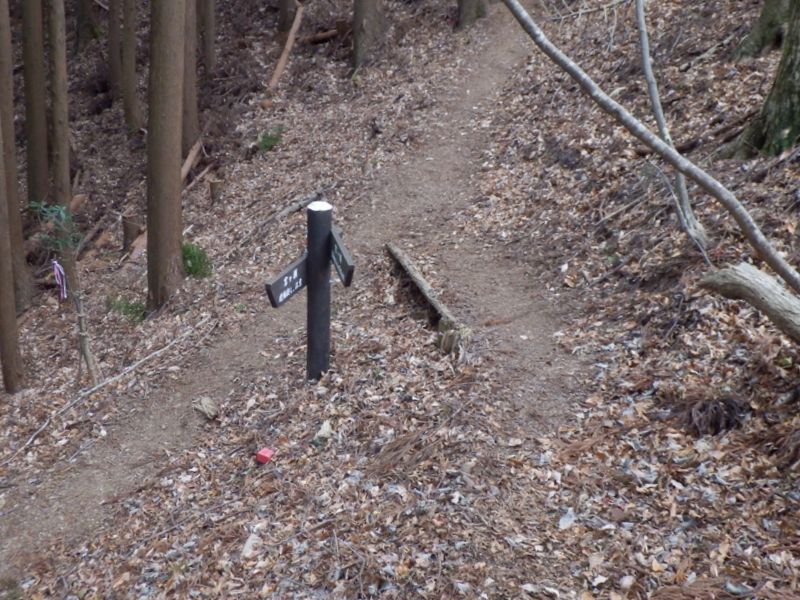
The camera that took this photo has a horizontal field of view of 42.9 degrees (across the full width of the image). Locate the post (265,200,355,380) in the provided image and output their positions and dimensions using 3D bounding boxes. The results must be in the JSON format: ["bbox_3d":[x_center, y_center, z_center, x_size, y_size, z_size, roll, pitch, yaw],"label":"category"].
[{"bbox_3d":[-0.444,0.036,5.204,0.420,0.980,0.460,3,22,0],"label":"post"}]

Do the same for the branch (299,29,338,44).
[{"bbox_3d":[-0.968,-3.110,12.000,0.480,0.080,0.090,-16,27,-17],"label":"branch"}]

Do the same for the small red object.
[{"bbox_3d":[-0.608,0.708,4.600,0.061,0.036,0.061,16,25,29],"label":"small red object"}]

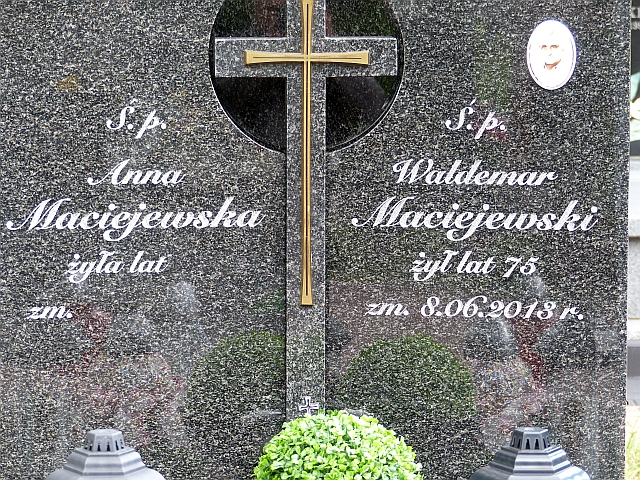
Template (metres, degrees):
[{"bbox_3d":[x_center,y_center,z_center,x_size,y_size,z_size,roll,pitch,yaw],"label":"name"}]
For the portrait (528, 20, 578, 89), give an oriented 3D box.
[{"bbox_3d":[0.473,-0.379,5.100,0.102,0.142,0.010,1,5,12],"label":"portrait"}]

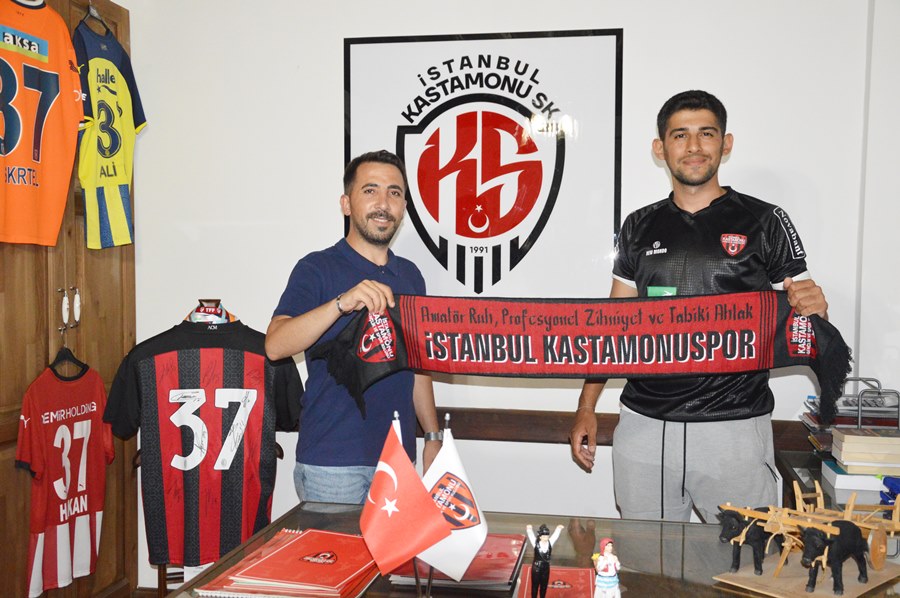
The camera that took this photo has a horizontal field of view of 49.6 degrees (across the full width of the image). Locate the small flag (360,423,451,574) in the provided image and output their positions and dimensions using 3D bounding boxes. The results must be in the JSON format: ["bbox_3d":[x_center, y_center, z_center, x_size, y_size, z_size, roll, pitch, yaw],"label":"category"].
[{"bbox_3d":[-0.076,0.342,1.660,0.155,0.258,0.080,0,4,3],"label":"small flag"}]

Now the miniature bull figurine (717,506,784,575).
[{"bbox_3d":[0.582,0.452,1.853,0.152,0.120,0.062,-3,5,-42],"label":"miniature bull figurine"}]

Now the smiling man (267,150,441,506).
[{"bbox_3d":[-0.255,0.455,2.540,0.490,1.680,0.390,-1,4,-22],"label":"smiling man"}]

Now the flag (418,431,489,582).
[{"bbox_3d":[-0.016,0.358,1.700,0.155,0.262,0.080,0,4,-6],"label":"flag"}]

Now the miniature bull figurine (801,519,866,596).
[{"bbox_3d":[0.694,0.459,1.753,0.152,0.120,0.062,-3,5,-42],"label":"miniature bull figurine"}]

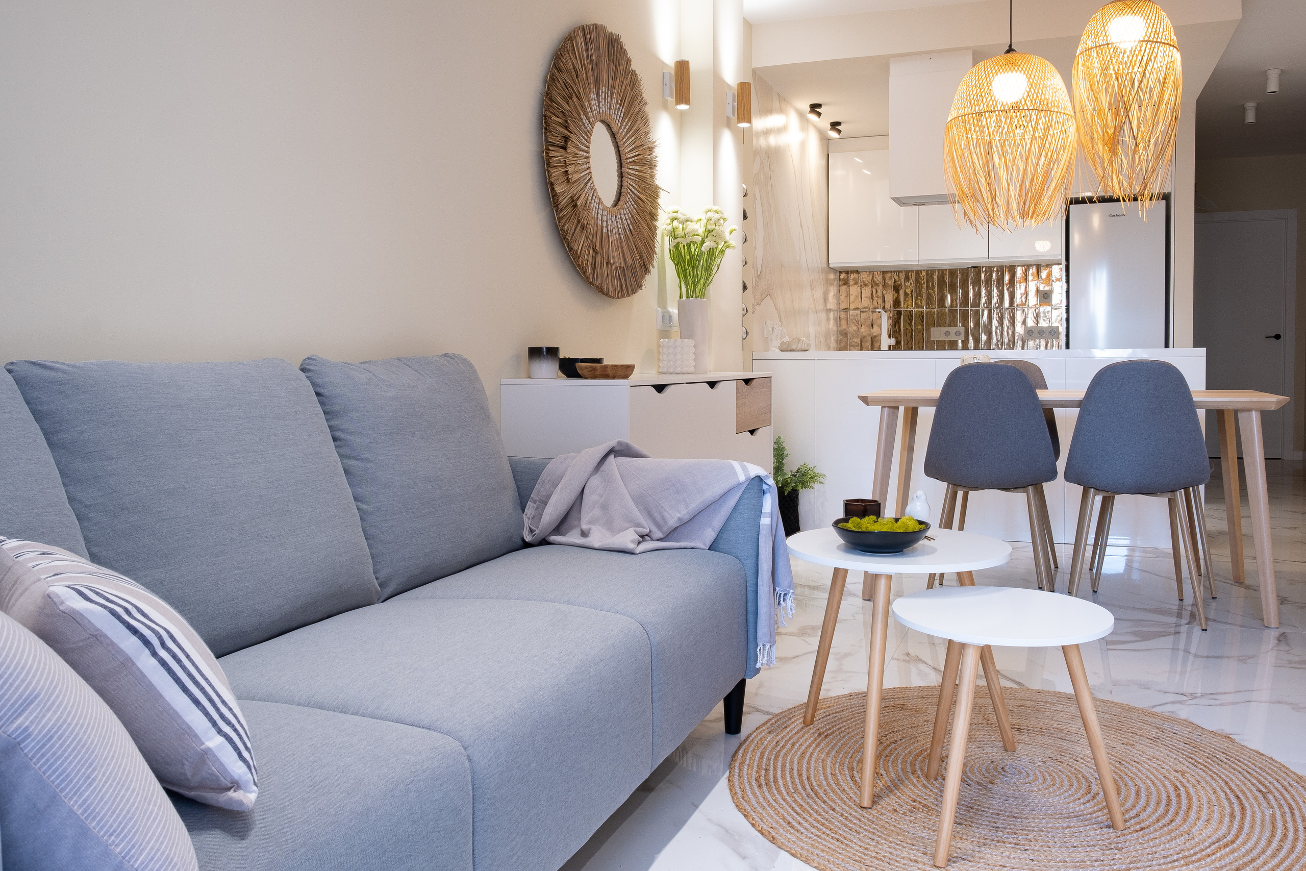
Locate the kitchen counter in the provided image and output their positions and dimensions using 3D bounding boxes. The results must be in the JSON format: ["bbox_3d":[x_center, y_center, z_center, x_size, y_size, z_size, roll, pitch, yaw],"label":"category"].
[{"bbox_3d":[1.598,0.023,5.002,2.079,0.911,0.594,1,5,22],"label":"kitchen counter"}]

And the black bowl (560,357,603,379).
[{"bbox_3d":[-0.224,-0.208,3.026,0.142,0.058,0.142,0,5,0],"label":"black bowl"}]

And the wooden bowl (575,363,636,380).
[{"bbox_3d":[-0.139,-0.190,2.862,0.170,0.046,0.170,0,5,0],"label":"wooden bowl"}]

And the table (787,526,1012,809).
[{"bbox_3d":[0.538,0.478,2.165,0.485,0.478,0.500,2,5,22],"label":"table"}]

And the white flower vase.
[{"bbox_3d":[0.165,-0.392,3.890,0.112,0.302,0.112,1,5,22],"label":"white flower vase"}]

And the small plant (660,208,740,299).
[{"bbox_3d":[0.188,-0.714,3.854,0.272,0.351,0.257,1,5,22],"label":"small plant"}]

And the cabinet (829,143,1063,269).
[{"bbox_3d":[1.968,-1.550,6.628,1.485,0.782,0.356,1,5,22],"label":"cabinet"}]

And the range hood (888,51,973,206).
[{"bbox_3d":[1.462,-1.571,5.088,0.404,0.690,0.380,2,5,22],"label":"range hood"}]

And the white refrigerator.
[{"bbox_3d":[2.943,-0.539,6.293,0.544,1.797,0.584,1,5,22],"label":"white refrigerator"}]

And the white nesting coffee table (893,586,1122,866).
[{"bbox_3d":[0.661,0.536,1.866,0.405,0.410,0.420,2,5,22],"label":"white nesting coffee table"}]

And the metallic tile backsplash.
[{"bbox_3d":[2.081,-0.889,6.959,1.531,0.600,0.016,2,5,22],"label":"metallic tile backsplash"}]

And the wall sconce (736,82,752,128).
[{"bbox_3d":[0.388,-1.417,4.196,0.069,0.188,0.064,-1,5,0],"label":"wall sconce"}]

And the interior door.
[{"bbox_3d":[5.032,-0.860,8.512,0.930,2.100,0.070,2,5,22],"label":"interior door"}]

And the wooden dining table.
[{"bbox_3d":[1.526,0.211,3.728,1.396,0.740,0.752,1,5,22],"label":"wooden dining table"}]

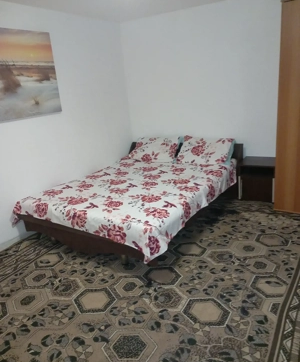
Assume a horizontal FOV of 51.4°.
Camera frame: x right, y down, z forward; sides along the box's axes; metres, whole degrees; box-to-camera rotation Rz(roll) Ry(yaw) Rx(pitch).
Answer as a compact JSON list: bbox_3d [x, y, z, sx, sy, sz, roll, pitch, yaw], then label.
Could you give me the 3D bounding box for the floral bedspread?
[{"bbox_3d":[-0.130,0.078,3.370,1.642,0.283,2.022,6,21,31],"label":"floral bedspread"}]

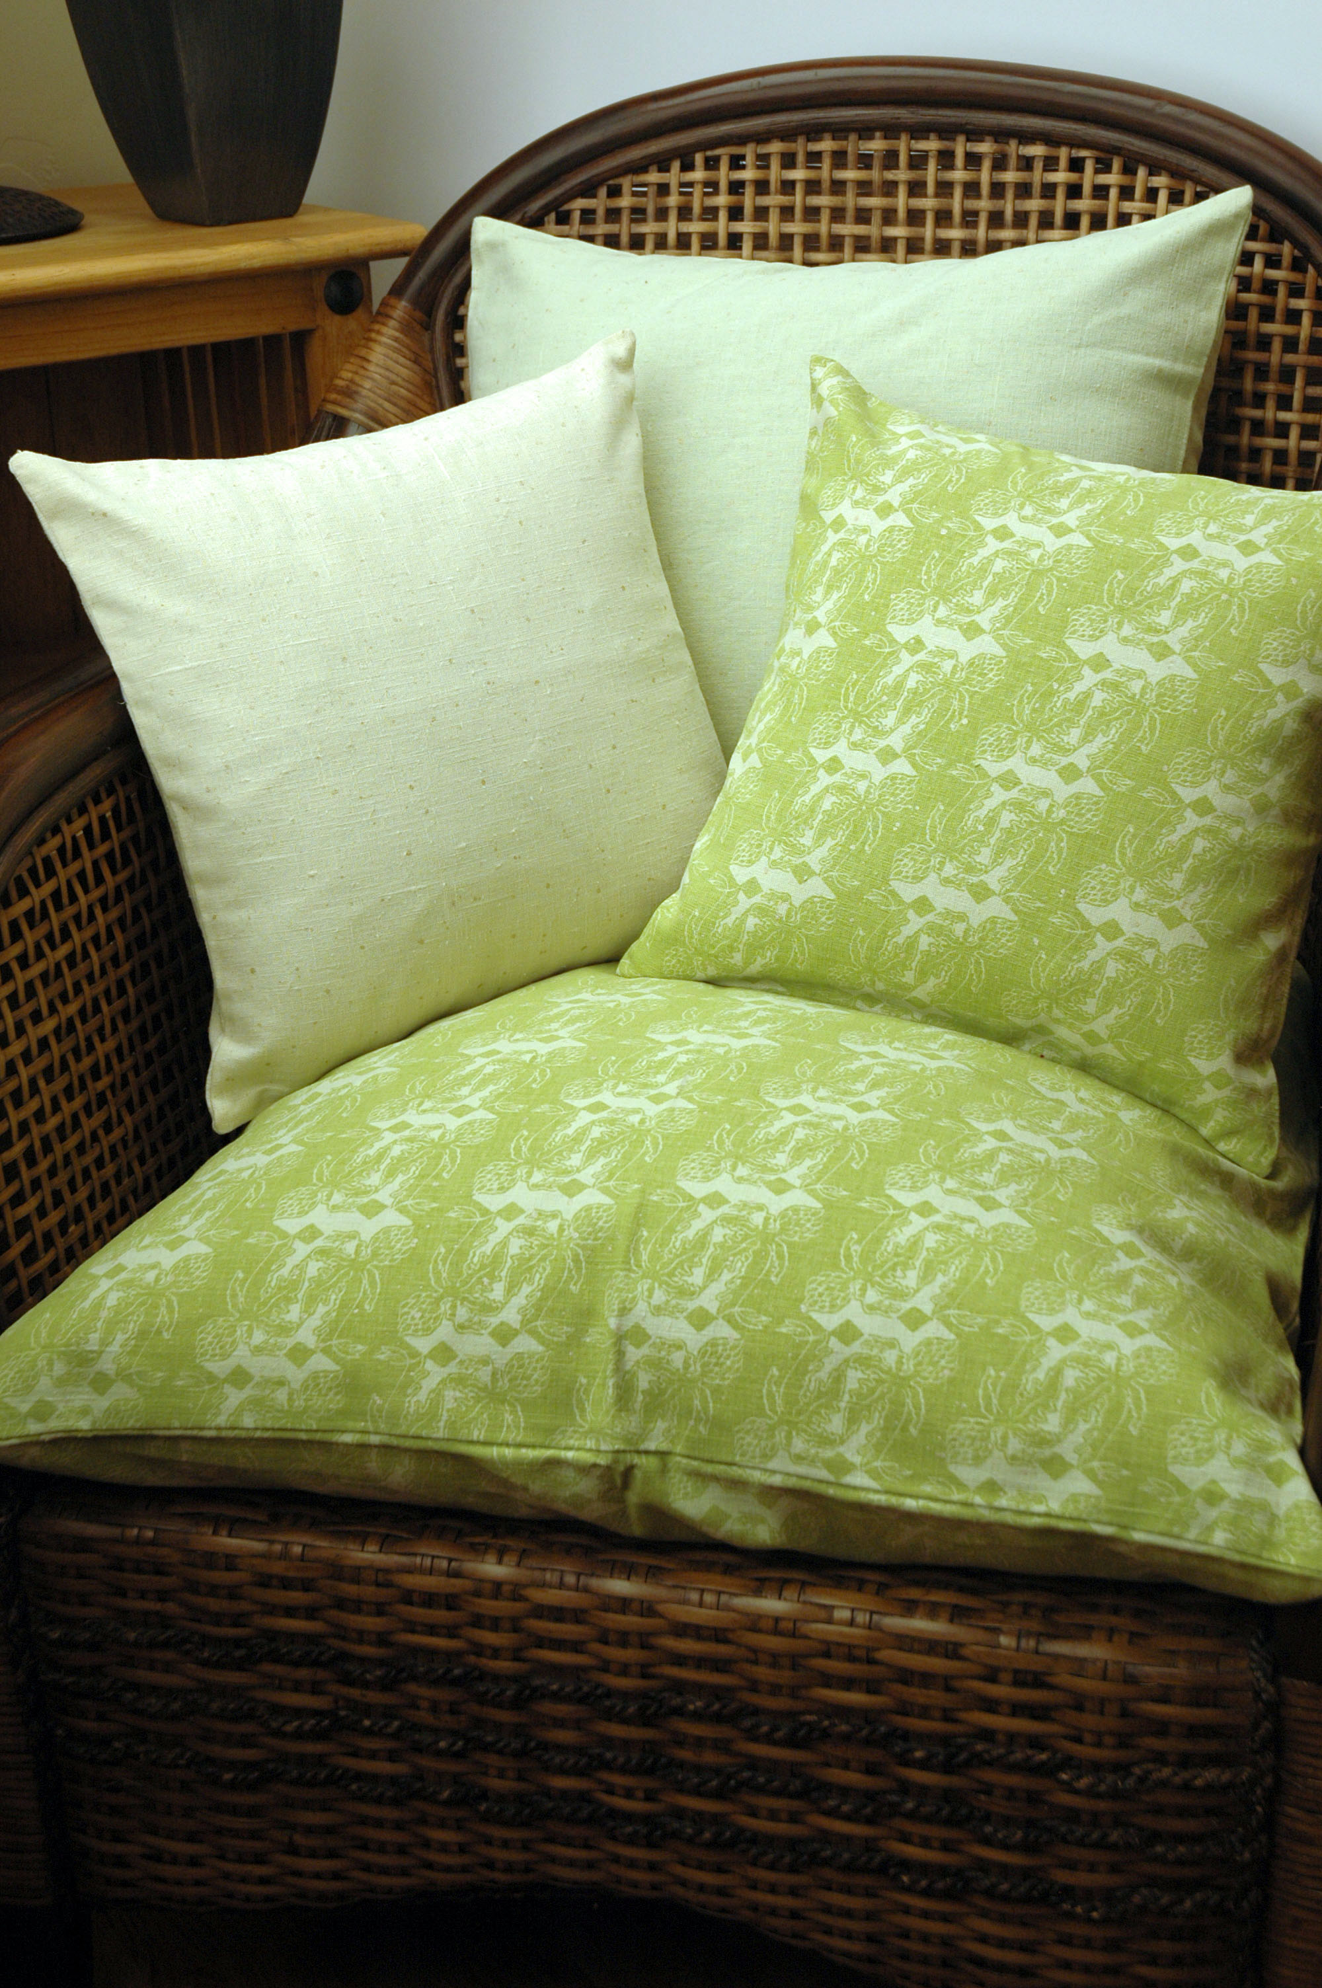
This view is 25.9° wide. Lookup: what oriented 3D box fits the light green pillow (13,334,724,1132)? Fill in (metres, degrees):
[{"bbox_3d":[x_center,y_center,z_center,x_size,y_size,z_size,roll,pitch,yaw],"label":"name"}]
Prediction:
[{"bbox_3d":[-0.137,-0.170,1.745,0.410,0.410,0.135,-17,0,-26],"label":"light green pillow"}]

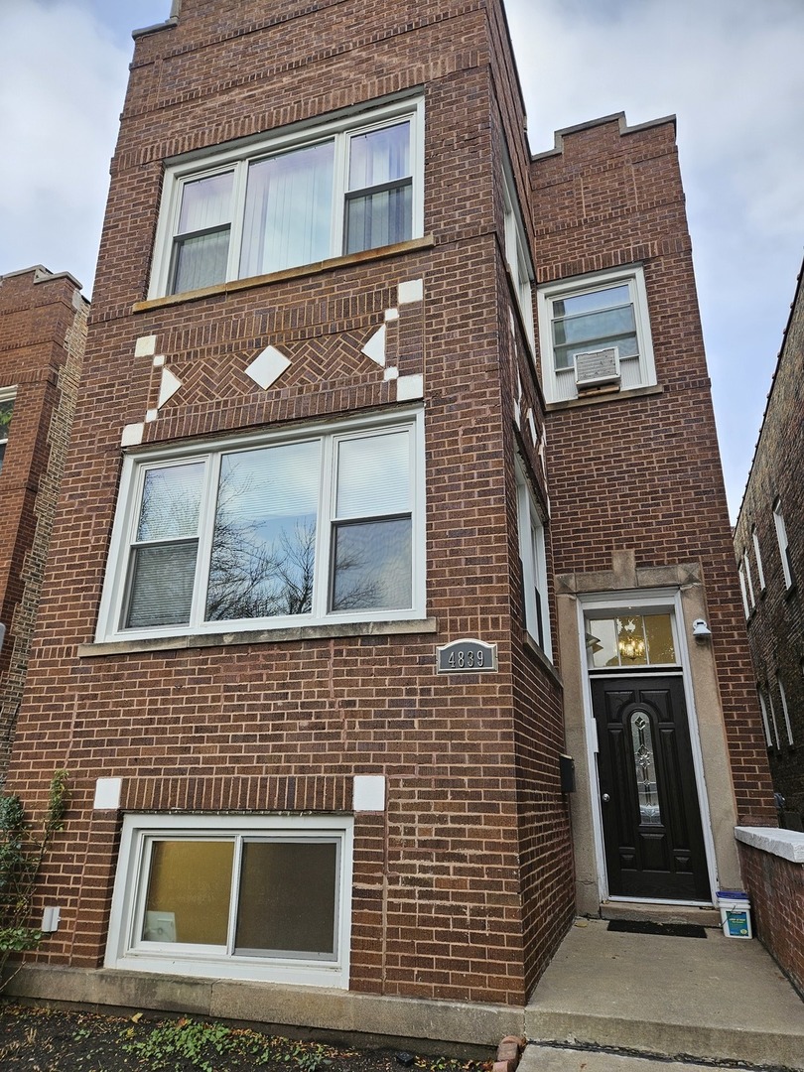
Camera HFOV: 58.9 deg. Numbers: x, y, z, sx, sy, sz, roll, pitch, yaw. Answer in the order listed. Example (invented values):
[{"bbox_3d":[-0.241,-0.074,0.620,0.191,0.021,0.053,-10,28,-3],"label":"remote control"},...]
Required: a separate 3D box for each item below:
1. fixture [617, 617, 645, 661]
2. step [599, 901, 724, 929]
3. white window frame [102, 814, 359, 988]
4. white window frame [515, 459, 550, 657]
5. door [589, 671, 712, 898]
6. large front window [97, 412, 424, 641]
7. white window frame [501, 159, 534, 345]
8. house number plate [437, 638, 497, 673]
[{"bbox_3d":[2.861,1.301,8.848,0.380,0.460,0.380,-6,-21,17],"label":"fixture"},{"bbox_3d":[2.369,3.474,6.547,1.015,0.108,0.347,-6,-21,17],"label":"step"},{"bbox_3d":[-1.139,2.360,4.709,1.786,0.956,0.118,-6,-21,17],"label":"white window frame"},{"bbox_3d":[1.185,0.308,6.506,0.111,1.647,2.141,-6,-21,17],"label":"white window frame"},{"bbox_3d":[2.426,2.445,7.055,0.914,2.064,0.062,-6,-21,17],"label":"door"},{"bbox_3d":[-1.125,-0.052,5.604,2.773,1.654,0.118,-6,-21,17],"label":"large front window"},{"bbox_3d":[1.224,-2.748,7.621,0.111,1.717,2.120,-6,-21,17],"label":"white window frame"},{"bbox_3d":[0.417,0.778,4.620,0.400,0.227,0.025,-6,-21,17],"label":"house number plate"}]

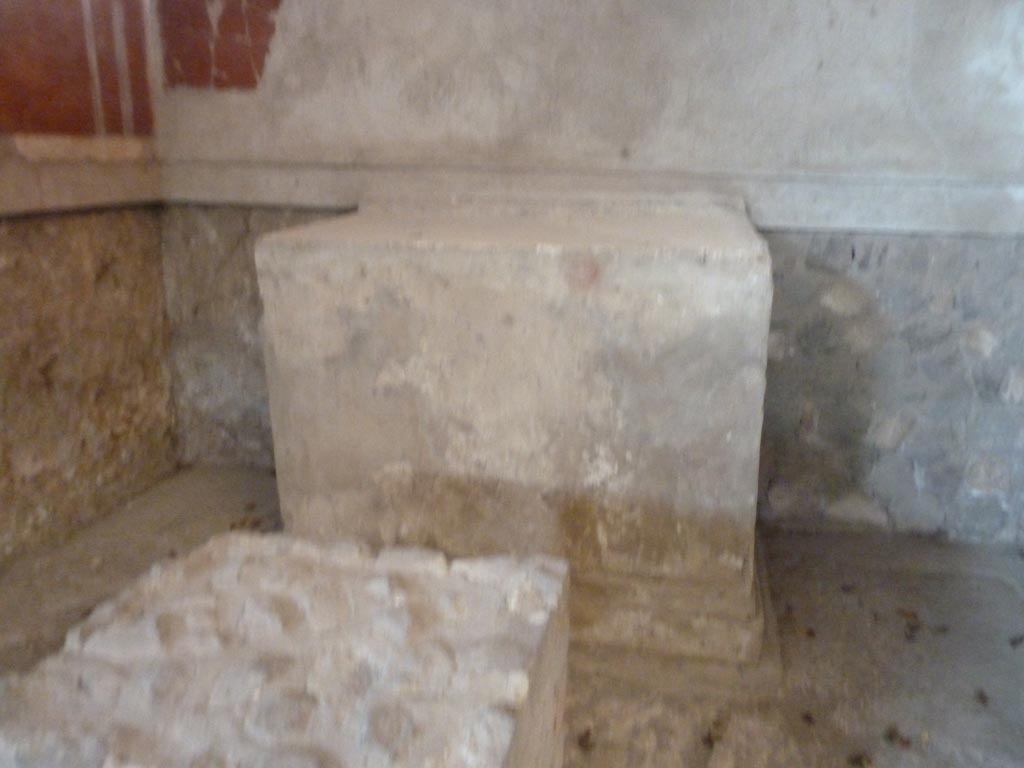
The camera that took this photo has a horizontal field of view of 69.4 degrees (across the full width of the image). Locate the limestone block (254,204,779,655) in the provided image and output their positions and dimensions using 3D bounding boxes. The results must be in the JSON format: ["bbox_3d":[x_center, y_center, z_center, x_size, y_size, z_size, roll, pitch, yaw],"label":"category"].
[{"bbox_3d":[0.059,0.073,2.494,1.477,1.171,0.845,4,18,11],"label":"limestone block"}]

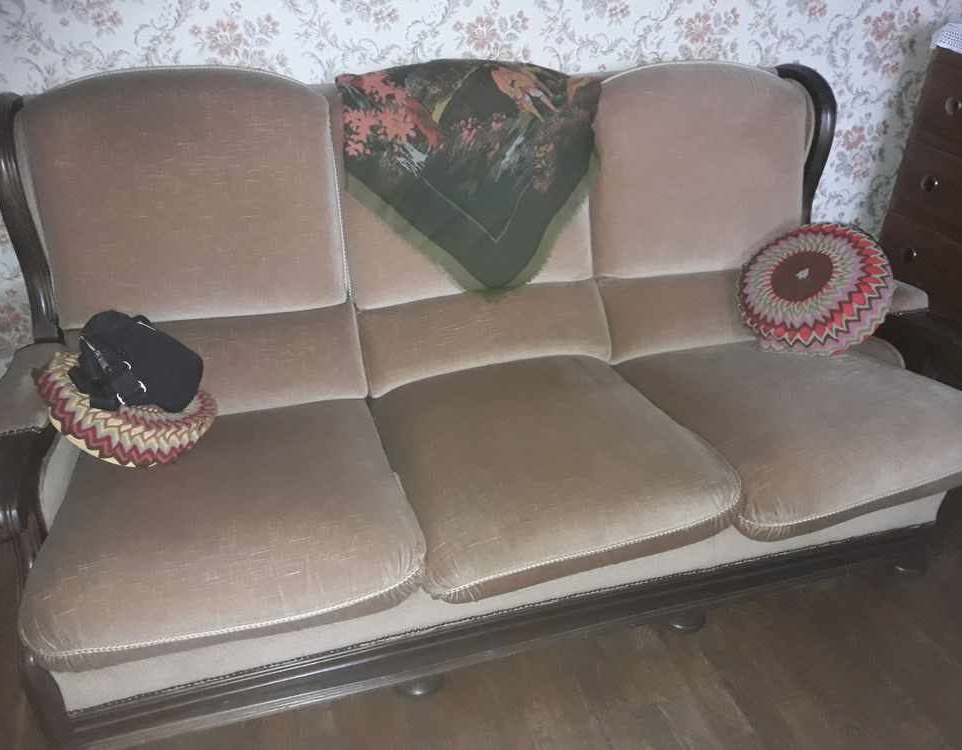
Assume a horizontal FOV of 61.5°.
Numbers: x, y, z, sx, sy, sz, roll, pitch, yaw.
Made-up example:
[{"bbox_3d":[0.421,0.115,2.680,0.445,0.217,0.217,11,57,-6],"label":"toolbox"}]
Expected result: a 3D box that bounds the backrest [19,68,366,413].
[{"bbox_3d":[-0.561,-0.256,1.637,0.580,0.685,0.182,-7,13,-17],"label":"backrest"}]

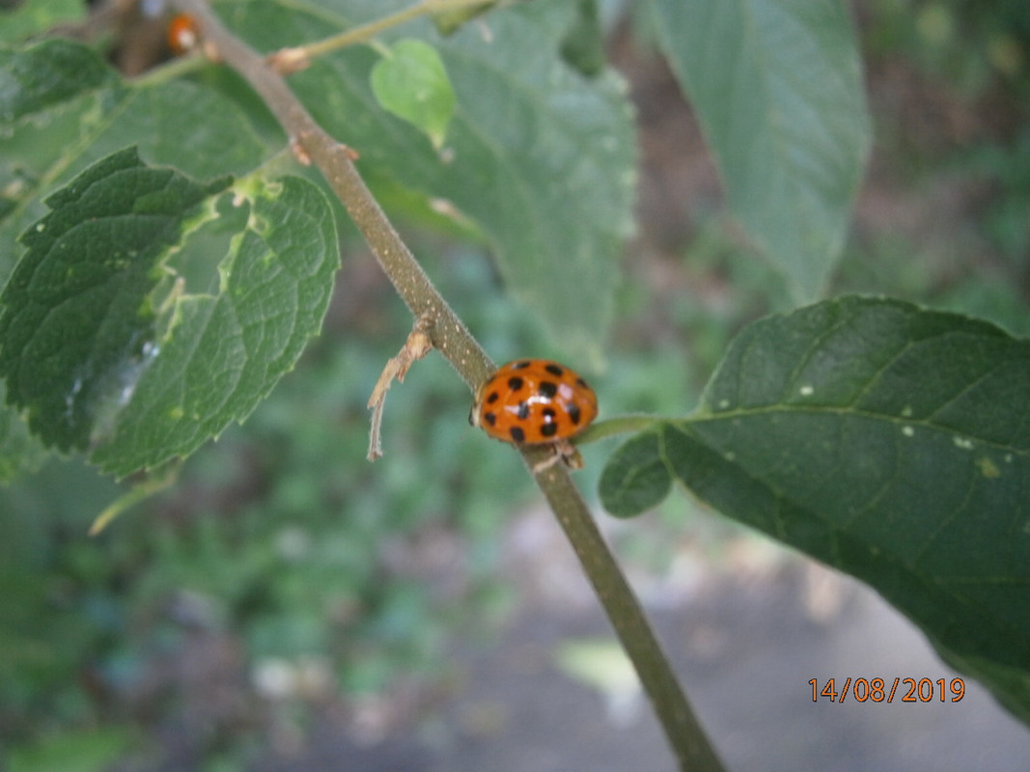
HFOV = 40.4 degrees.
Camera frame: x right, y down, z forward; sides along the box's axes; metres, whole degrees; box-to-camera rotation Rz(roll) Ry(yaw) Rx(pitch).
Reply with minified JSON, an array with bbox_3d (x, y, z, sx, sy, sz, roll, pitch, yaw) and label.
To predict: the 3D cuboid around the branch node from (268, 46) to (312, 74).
[{"bbox_3d":[-0.014,-0.021,0.088,0.003,0.002,0.002,-14,15,3],"label":"branch node"}]

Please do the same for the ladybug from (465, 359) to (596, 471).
[{"bbox_3d":[0.001,0.001,0.077,0.007,0.004,0.005,-3,43,18],"label":"ladybug"}]

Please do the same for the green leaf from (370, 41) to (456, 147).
[{"bbox_3d":[-0.006,-0.019,0.090,0.005,0.007,0.001,-29,7,-14],"label":"green leaf"}]

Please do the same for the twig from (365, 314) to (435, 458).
[{"bbox_3d":[-0.007,0.000,0.080,0.002,0.009,0.002,21,7,2],"label":"twig"}]

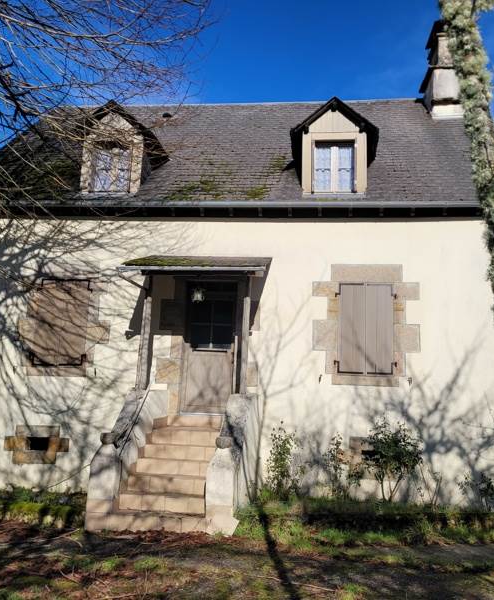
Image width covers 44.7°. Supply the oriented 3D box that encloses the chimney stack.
[{"bbox_3d":[4.112,-4.512,12.506,0.740,2.190,0.900,1,-12,6],"label":"chimney stack"}]

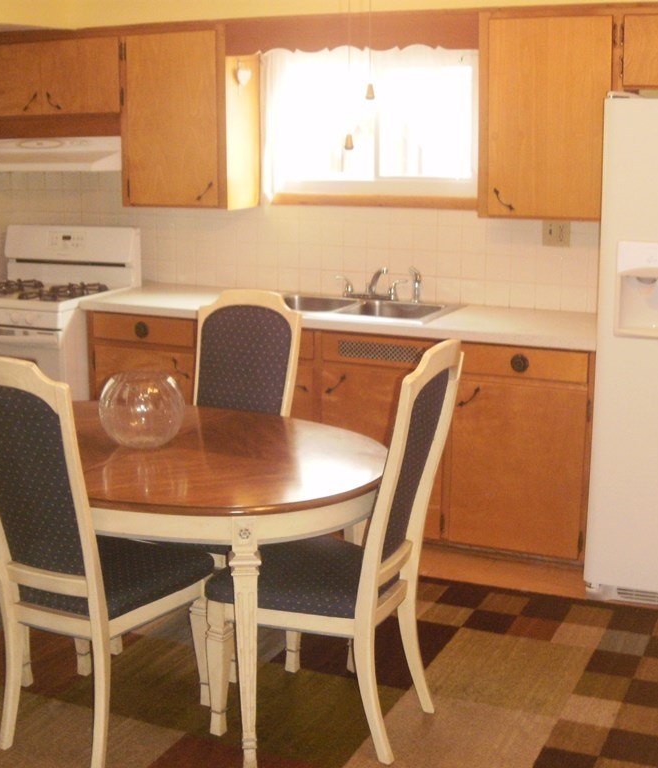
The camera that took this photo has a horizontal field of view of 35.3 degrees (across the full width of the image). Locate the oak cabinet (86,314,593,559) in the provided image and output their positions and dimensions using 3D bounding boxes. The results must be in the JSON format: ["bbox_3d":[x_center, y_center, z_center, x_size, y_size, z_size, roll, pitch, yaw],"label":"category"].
[{"bbox_3d":[0.059,0.131,4.474,2.218,0.852,0.620,6,14,22],"label":"oak cabinet"}]

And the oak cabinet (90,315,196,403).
[{"bbox_3d":[-0.693,0.056,4.786,0.580,0.852,0.620,6,14,22],"label":"oak cabinet"}]

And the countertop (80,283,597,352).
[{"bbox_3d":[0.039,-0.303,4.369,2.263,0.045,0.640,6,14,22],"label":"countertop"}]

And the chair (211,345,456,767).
[{"bbox_3d":[0.005,0.411,2.783,0.605,1.102,0.474,6,14,22],"label":"chair"}]

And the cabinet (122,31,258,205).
[{"bbox_3d":[-0.622,-1.183,4.633,0.539,0.783,0.315,6,14,22],"label":"cabinet"}]

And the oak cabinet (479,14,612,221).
[{"bbox_3d":[0.862,-1.030,4.011,0.509,0.776,0.315,6,14,22],"label":"oak cabinet"}]

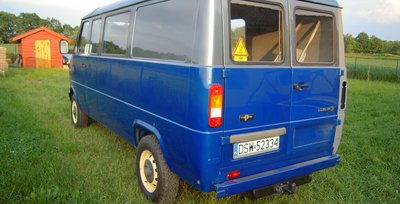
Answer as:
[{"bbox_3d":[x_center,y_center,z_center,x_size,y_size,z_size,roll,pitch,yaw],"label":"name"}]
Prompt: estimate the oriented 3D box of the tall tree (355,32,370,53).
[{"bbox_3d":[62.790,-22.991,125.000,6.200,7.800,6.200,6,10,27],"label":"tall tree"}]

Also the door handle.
[{"bbox_3d":[0.901,-0.141,2.908,0.170,0.055,0.050,-4,10,-33],"label":"door handle"}]

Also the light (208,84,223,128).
[{"bbox_3d":[0.116,0.029,2.430,0.113,0.325,0.050,-4,10,-33],"label":"light"}]

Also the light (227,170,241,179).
[{"bbox_3d":[0.275,0.591,2.635,0.108,0.055,0.035,-4,10,-33],"label":"light"}]

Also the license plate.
[{"bbox_3d":[0.480,0.387,2.750,0.520,0.120,0.015,-4,10,-33],"label":"license plate"}]

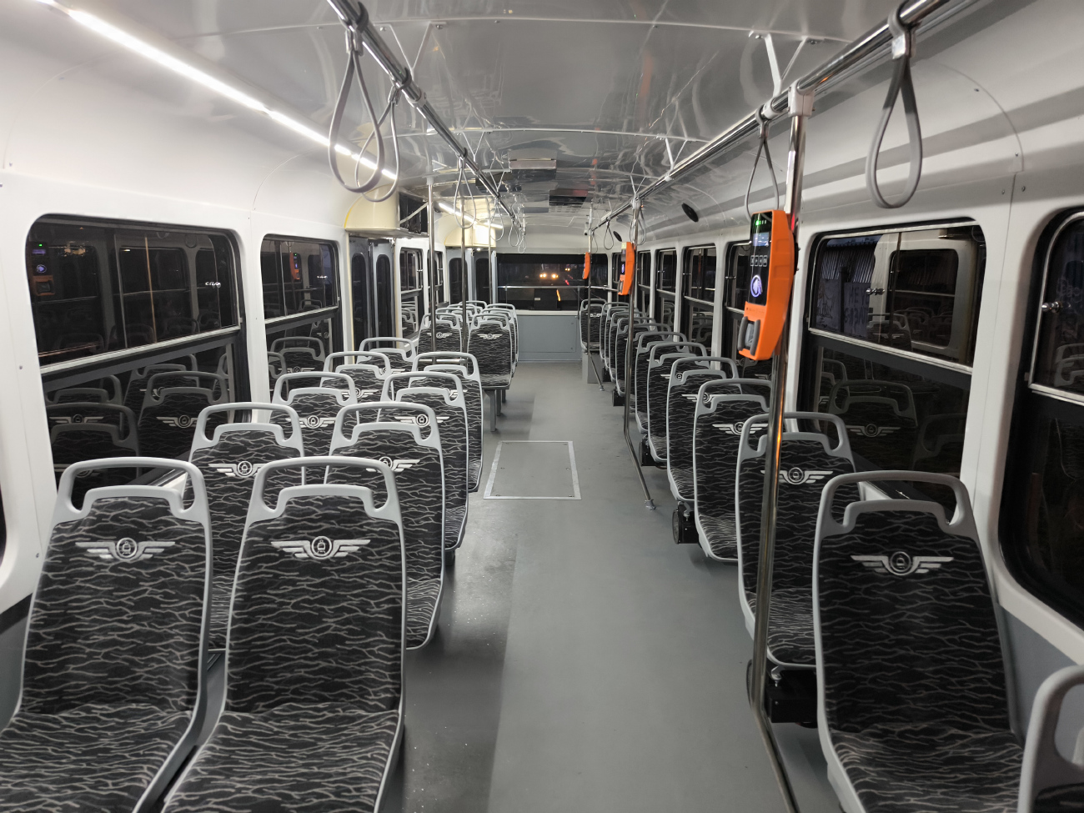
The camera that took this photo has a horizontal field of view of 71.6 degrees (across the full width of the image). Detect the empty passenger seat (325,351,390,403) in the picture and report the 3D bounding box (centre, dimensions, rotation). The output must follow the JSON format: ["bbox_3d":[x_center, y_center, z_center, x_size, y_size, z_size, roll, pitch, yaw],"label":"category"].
[{"bbox_3d":[-1.007,0.057,3.897,0.420,0.622,0.578,0,11,0],"label":"empty passenger seat"}]

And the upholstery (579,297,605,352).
[{"bbox_3d":[0.688,-1.020,9.507,0.425,0.607,0.600,0,11,0],"label":"upholstery"}]

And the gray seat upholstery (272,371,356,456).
[{"bbox_3d":[-1.013,0.201,3.139,0.420,0.622,0.578,0,11,0],"label":"gray seat upholstery"}]

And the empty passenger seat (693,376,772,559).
[{"bbox_3d":[0.816,0.228,2.899,0.425,0.607,0.600,0,11,0],"label":"empty passenger seat"}]

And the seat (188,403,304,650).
[{"bbox_3d":[-0.976,0.333,2.286,0.425,0.607,0.600,0,11,0],"label":"seat"}]

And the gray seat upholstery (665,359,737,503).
[{"bbox_3d":[0.820,0.096,3.599,0.425,0.607,0.600,0,11,0],"label":"gray seat upholstery"}]

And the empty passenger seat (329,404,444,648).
[{"bbox_3d":[-0.536,0.347,2.388,0.420,0.622,0.578,0,11,0],"label":"empty passenger seat"}]

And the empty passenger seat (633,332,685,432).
[{"bbox_3d":[0.870,-0.181,5.209,0.420,0.622,0.578,0,11,0],"label":"empty passenger seat"}]

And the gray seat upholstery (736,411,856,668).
[{"bbox_3d":[0.849,0.371,2.308,0.420,0.622,0.578,0,11,0],"label":"gray seat upholstery"}]

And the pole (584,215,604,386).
[{"bbox_3d":[0.643,-1.216,8.869,0.217,2.090,0.060,0,11,0],"label":"pole"}]

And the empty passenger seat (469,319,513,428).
[{"bbox_3d":[-0.503,-0.317,7.098,0.420,1.077,0.578,0,11,0],"label":"empty passenger seat"}]

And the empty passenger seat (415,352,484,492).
[{"bbox_3d":[-0.508,0.067,3.709,0.425,0.607,0.600,0,11,0],"label":"empty passenger seat"}]

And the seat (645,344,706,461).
[{"bbox_3d":[0.824,-0.037,4.299,0.425,0.607,0.600,0,11,0],"label":"seat"}]

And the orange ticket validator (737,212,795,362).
[{"bbox_3d":[0.488,-0.262,1.648,0.072,0.318,0.119,-1,11,-6],"label":"orange ticket validator"}]

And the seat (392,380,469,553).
[{"bbox_3d":[-0.512,0.202,2.997,0.425,0.607,0.600,0,11,0],"label":"seat"}]

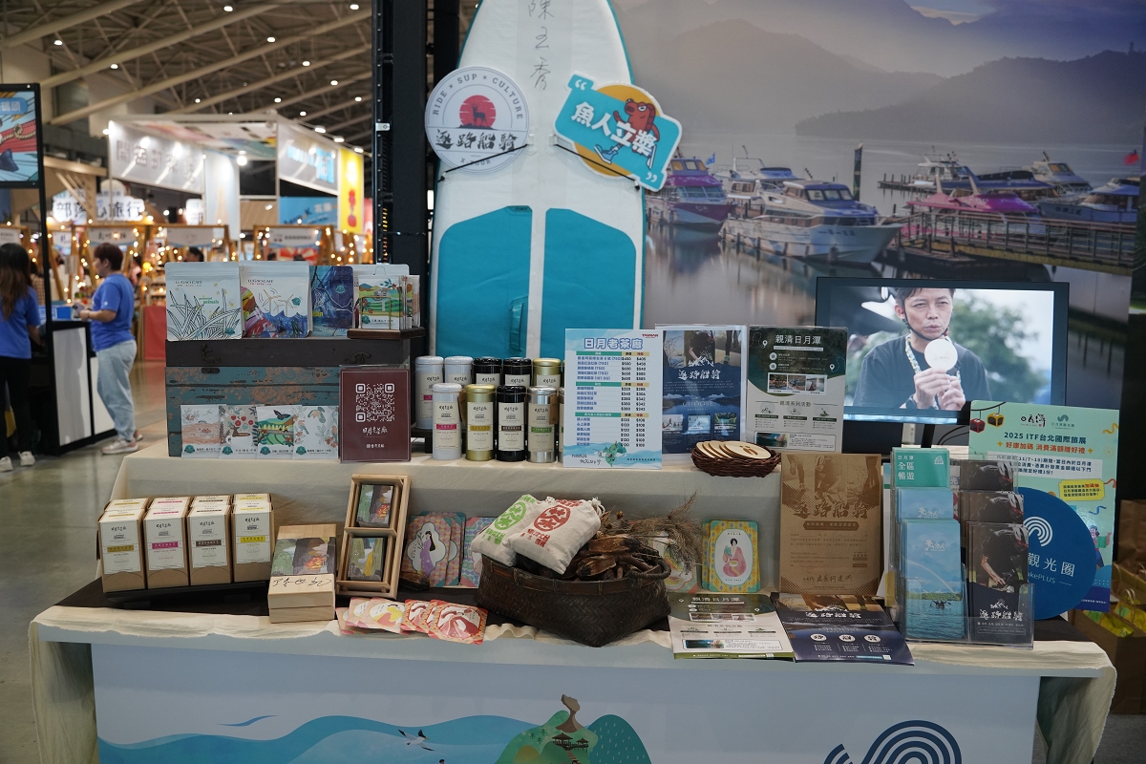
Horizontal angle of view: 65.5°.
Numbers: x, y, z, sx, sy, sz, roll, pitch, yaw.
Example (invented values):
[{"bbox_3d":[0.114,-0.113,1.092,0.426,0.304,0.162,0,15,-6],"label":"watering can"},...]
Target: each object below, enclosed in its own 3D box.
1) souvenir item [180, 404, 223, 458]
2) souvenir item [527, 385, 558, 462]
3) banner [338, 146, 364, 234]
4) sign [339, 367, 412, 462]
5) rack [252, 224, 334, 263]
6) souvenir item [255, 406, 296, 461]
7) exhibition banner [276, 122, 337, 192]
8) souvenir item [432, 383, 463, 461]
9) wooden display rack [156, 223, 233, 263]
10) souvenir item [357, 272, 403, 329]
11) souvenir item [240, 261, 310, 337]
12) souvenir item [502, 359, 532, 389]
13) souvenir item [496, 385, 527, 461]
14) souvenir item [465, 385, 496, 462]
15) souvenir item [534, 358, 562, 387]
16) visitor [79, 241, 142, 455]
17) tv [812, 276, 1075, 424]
[{"bbox_3d":[-0.820,0.107,1.991,0.102,0.122,0.015,1,3,0],"label":"souvenir item"},{"bbox_3d":[-0.066,0.095,2.001,0.066,0.164,0.066,1,7,3],"label":"souvenir item"},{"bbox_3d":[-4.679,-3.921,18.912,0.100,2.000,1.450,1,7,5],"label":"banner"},{"bbox_3d":[-0.430,0.072,1.981,0.153,0.207,0.065,1,7,3],"label":"sign"},{"bbox_3d":[-4.014,-1.229,12.850,1.120,2.040,0.700,1,7,3],"label":"rack"},{"bbox_3d":[-0.651,0.112,1.986,0.100,0.119,0.025,1,7,3],"label":"souvenir item"},{"bbox_3d":[-4.915,-4.108,16.626,0.100,1.020,3.100,1,7,3],"label":"exhibition banner"},{"bbox_3d":[-0.282,0.088,2.004,0.064,0.164,0.064,1,7,4],"label":"souvenir item"},{"bbox_3d":[-6.112,-1.445,14.403,1.180,2.130,0.700,0,7,-3],"label":"wooden display rack"},{"bbox_3d":[-0.430,-0.176,1.985,0.102,0.122,0.018,2,5,14],"label":"souvenir item"},{"bbox_3d":[-0.664,-0.188,2.021,0.152,0.173,0.068,1,7,3],"label":"souvenir item"},{"bbox_3d":[-0.128,0.028,2.067,0.064,0.164,0.064,1,7,4],"label":"souvenir item"},{"bbox_3d":[-0.136,0.093,2.013,0.066,0.164,0.066,1,7,3],"label":"souvenir item"},{"bbox_3d":[-0.204,0.092,2.014,0.066,0.164,0.066,1,7,3],"label":"souvenir item"},{"bbox_3d":[-0.059,0.030,2.060,0.064,0.164,0.064,1,7,4],"label":"souvenir item"},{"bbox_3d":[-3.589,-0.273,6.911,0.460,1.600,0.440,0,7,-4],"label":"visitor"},{"bbox_3d":[0.893,-0.072,2.170,0.590,0.347,0.060,1,2,3],"label":"tv"}]

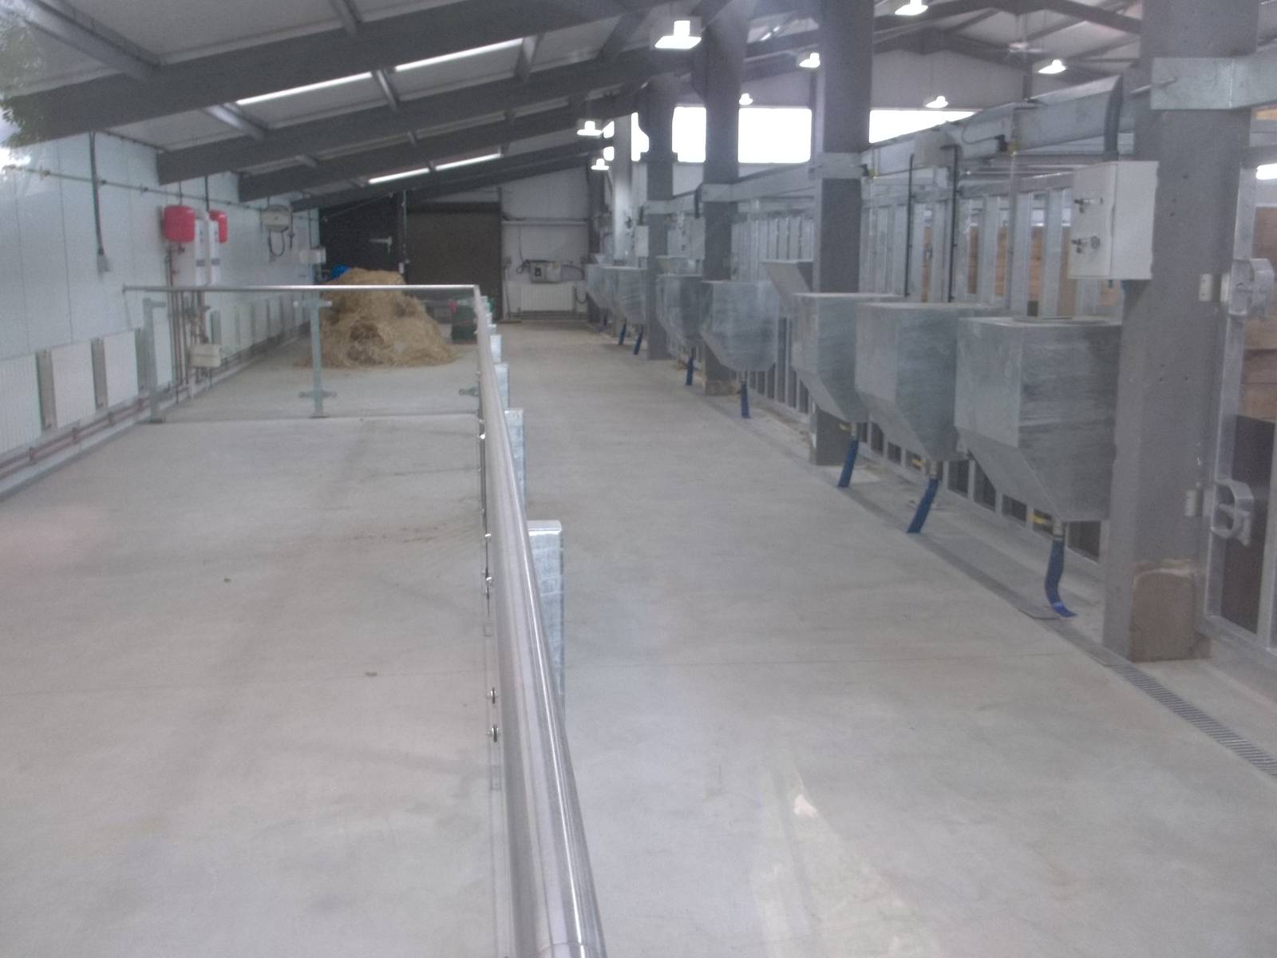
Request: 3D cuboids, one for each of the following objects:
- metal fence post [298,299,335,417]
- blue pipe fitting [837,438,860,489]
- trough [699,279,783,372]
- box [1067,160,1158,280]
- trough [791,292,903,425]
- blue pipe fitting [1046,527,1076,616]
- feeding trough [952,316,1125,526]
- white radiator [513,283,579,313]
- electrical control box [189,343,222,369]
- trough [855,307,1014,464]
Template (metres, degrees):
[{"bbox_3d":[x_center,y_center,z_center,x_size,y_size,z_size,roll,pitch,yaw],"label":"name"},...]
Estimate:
[{"bbox_3d":[-2.968,-1.112,11.225,0.308,1.078,0.077,-2,11,-7],"label":"metal fence post"},{"bbox_3d":[1.356,-0.101,7.869,0.062,0.323,0.062,14,3,-8],"label":"blue pipe fitting"},{"bbox_3d":[0.921,-1.450,11.275,0.585,0.775,0.629,-2,11,-7],"label":"trough"},{"bbox_3d":[1.700,-0.920,4.371,0.151,0.399,0.309,-2,11,-7],"label":"box"},{"bbox_3d":[1.357,-0.807,7.905,0.585,0.775,0.644,-2,11,-7],"label":"trough"},{"bbox_3d":[1.765,0.396,5.108,0.092,0.354,0.096,-2,11,-7],"label":"blue pipe fitting"},{"bbox_3d":[1.723,-0.268,5.074,0.585,0.775,0.644,-2,11,-7],"label":"feeding trough"},{"bbox_3d":[-2.120,-4.197,28.062,1.280,0.630,0.110,-1,11,-7],"label":"white radiator"},{"bbox_3d":[-4.487,-1.264,12.611,0.277,0.231,0.169,-2,11,-7],"label":"electrical control box"},{"bbox_3d":[1.539,-0.539,6.497,0.585,0.775,0.644,-2,11,-7],"label":"trough"}]

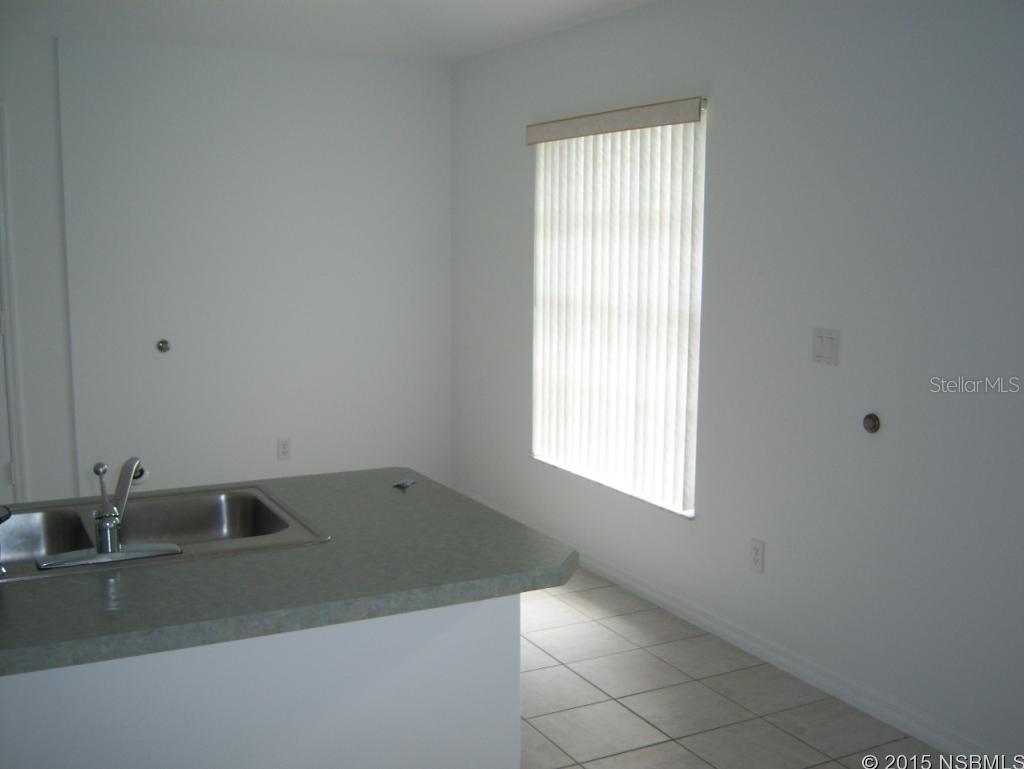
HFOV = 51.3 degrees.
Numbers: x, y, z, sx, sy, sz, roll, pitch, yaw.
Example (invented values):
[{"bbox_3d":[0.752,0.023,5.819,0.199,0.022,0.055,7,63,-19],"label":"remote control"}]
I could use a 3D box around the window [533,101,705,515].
[{"bbox_3d":[0.410,-0.362,4.654,0.090,1.610,1.371,-4,8,-27],"label":"window"}]

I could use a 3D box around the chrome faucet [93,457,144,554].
[{"bbox_3d":[-0.769,0.222,2.088,0.075,0.172,0.220,0,8,-4],"label":"chrome faucet"}]

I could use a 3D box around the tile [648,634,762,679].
[{"bbox_3d":[0.694,0.981,3.835,0.318,0.010,0.328,-4,8,-27],"label":"tile"}]

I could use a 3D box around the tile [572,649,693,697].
[{"bbox_3d":[0.411,1.018,3.758,0.328,0.010,0.328,-4,8,-27],"label":"tile"}]

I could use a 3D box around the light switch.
[{"bbox_3d":[1.004,-0.121,3.413,0.011,0.115,0.117,-4,8,-27],"label":"light switch"}]

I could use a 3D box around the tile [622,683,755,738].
[{"bbox_3d":[0.554,1.036,3.394,0.328,0.010,0.328,-4,8,-27],"label":"tile"}]

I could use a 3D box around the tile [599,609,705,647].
[{"bbox_3d":[0.549,0.960,4.199,0.322,0.010,0.328,-4,8,-27],"label":"tile"}]

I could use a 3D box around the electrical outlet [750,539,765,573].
[{"bbox_3d":[0.885,0.626,3.868,0.009,0.117,0.073,-4,8,-27],"label":"electrical outlet"}]

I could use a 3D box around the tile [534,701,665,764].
[{"bbox_3d":[0.261,1.055,3.242,0.328,0.010,0.328,-4,8,-27],"label":"tile"}]

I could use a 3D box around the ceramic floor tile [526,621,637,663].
[{"bbox_3d":[0.255,0.964,3.978,0.328,0.010,0.328,-4,8,-27],"label":"ceramic floor tile"}]

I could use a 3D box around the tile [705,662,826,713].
[{"bbox_3d":[0.841,1.016,3.544,0.318,0.010,0.328,-4,8,-27],"label":"tile"}]

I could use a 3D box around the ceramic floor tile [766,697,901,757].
[{"bbox_3d":[0.986,1.050,3.256,0.318,0.010,0.328,-4,8,-27],"label":"ceramic floor tile"}]

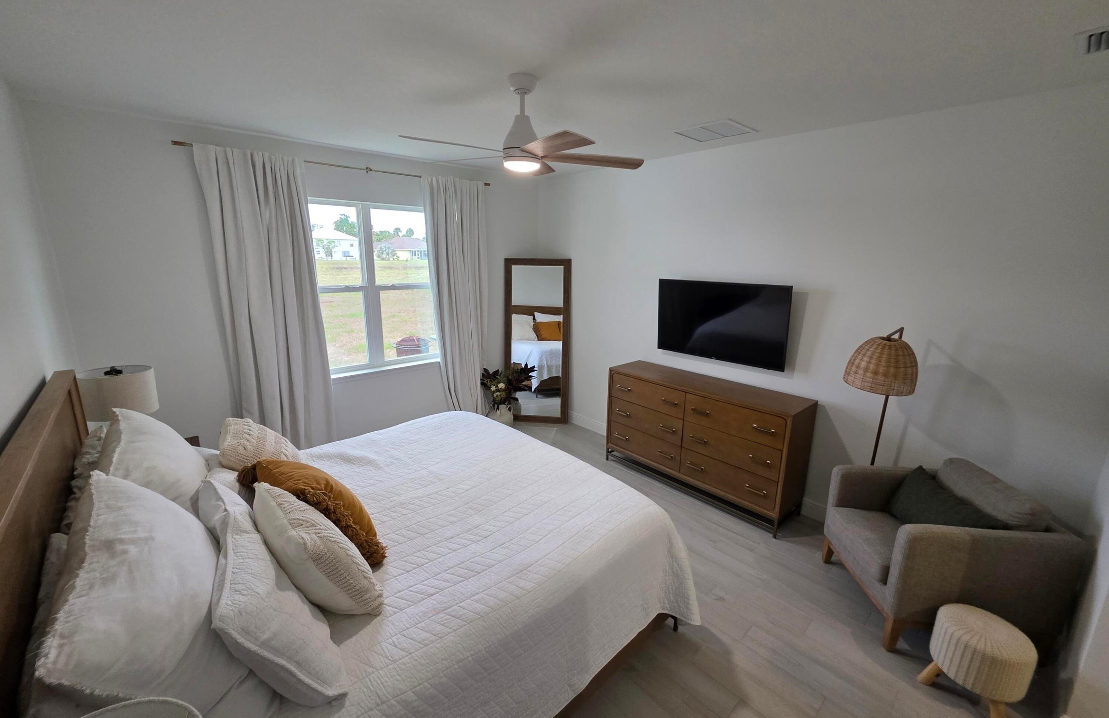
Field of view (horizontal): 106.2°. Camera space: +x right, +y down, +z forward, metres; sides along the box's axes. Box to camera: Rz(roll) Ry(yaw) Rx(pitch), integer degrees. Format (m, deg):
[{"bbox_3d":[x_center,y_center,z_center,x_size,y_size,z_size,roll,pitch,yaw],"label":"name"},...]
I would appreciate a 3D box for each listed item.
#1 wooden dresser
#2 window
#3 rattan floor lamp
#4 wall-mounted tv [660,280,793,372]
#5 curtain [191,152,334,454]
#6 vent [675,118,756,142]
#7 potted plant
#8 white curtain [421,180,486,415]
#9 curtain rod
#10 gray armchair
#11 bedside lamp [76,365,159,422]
[{"bbox_3d":[1.244,0.673,3.676,0.467,0.964,1.630,-13,19,-41],"label":"wooden dresser"},{"bbox_3d":[-1.710,-0.682,3.961,1.870,1.498,0.100,-13,19,-41],"label":"window"},{"bbox_3d":[2.005,0.598,2.657,0.490,1.604,0.355,-13,19,-41],"label":"rattan floor lamp"},{"bbox_3d":[1.375,-0.322,3.510,0.070,0.643,1.125,-13,19,-41],"label":"wall-mounted tv"},{"bbox_3d":[-2.221,-0.182,3.395,0.700,2.751,0.140,-13,19,-41],"label":"curtain"},{"bbox_3d":[1.087,-1.562,2.846,0.406,0.020,0.396,-13,19,-41],"label":"vent"},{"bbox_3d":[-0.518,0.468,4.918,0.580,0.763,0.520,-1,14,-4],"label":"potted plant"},{"bbox_3d":[-0.986,-0.458,4.492,0.715,2.745,0.140,-13,19,-41],"label":"white curtain"},{"bbox_3d":[-1.624,-1.637,3.596,2.517,0.045,0.080,-13,19,-41],"label":"curtain rod"},{"bbox_3d":[2.157,1.045,2.384,0.770,0.869,0.690,1,14,4],"label":"gray armchair"},{"bbox_3d":[-2.605,0.391,2.561,0.330,0.660,0.330,-13,19,-41],"label":"bedside lamp"}]

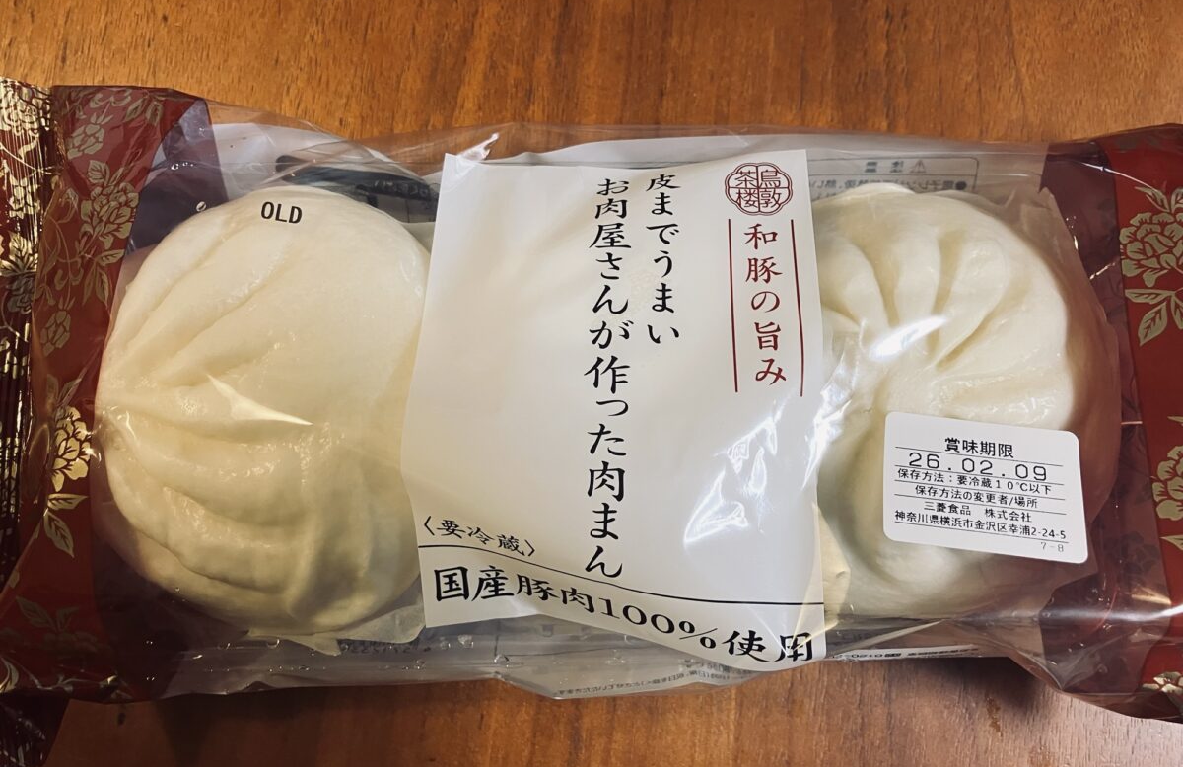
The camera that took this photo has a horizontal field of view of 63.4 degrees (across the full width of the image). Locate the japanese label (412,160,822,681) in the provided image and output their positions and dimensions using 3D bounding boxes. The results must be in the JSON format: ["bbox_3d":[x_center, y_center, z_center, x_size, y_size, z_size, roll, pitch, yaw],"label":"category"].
[{"bbox_3d":[0.004,0.005,0.202,0.088,0.020,0.108,0,78,0],"label":"japanese label"}]

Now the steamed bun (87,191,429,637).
[{"bbox_3d":[-0.067,0.006,0.222,0.100,0.058,0.102,0,78,0],"label":"steamed bun"}]

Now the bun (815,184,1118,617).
[{"bbox_3d":[0.070,0.004,0.222,0.102,0.056,0.102,0,78,0],"label":"bun"}]

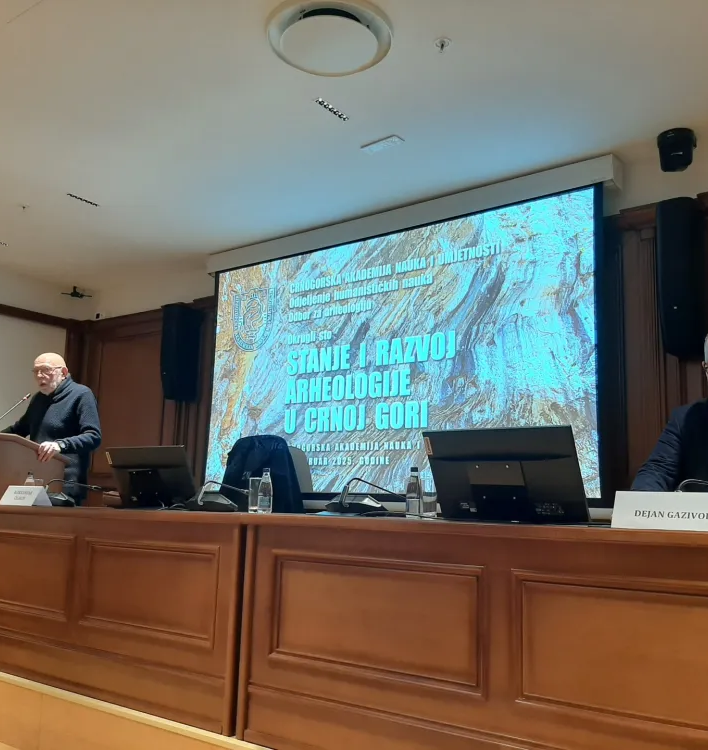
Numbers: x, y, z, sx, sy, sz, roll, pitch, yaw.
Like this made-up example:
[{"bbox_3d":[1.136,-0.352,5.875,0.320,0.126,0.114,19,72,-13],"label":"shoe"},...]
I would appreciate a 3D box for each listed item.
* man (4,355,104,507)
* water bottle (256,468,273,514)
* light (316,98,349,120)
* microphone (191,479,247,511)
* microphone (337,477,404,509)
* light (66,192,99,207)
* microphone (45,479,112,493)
[{"bbox_3d":[-1.777,0.675,4.564,0.620,1.640,0.500,-4,-11,31],"label":"man"},{"bbox_3d":[-0.340,0.447,3.006,0.057,0.175,0.057,1,-9,0],"label":"water bottle"},{"bbox_3d":[-0.104,-1.217,3.597,0.040,0.040,0.225,-6,-11,37],"label":"light"},{"bbox_3d":[-0.556,0.505,3.253,0.160,0.127,0.340,-6,-11,37],"label":"microphone"},{"bbox_3d":[0.053,0.486,3.082,0.160,0.135,0.360,-7,-12,43],"label":"microphone"},{"bbox_3d":[-1.662,-1.072,4.787,0.040,0.030,0.228,-6,-11,37],"label":"light"},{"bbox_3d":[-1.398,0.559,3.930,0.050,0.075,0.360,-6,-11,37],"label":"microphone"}]

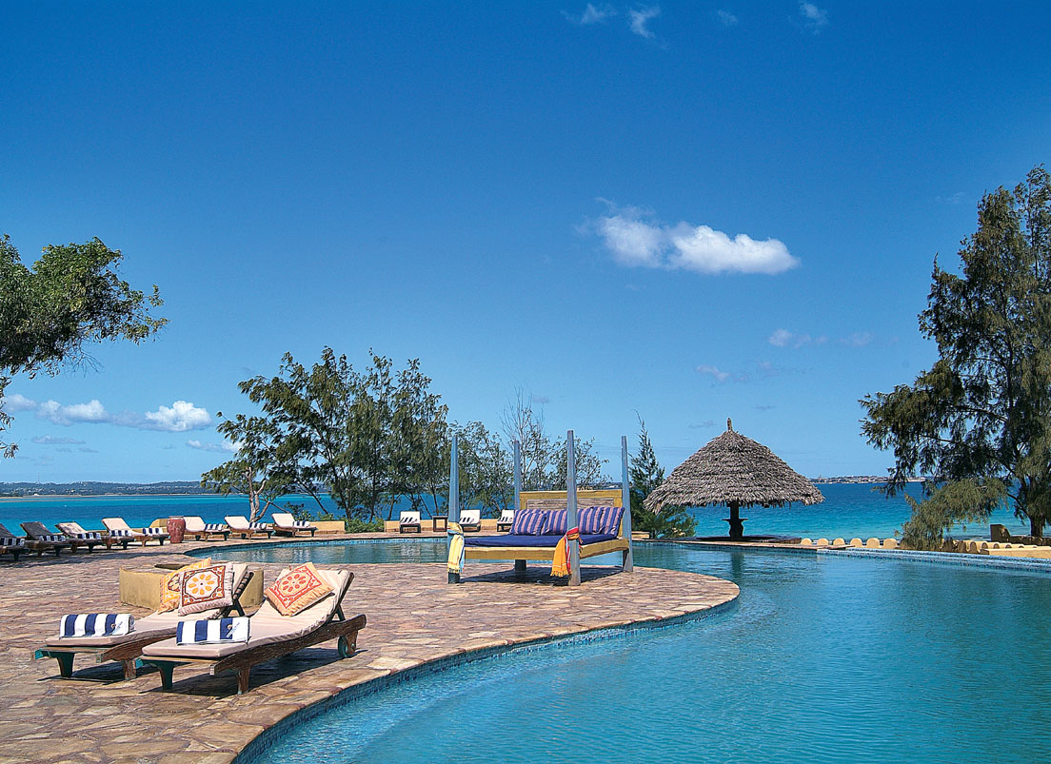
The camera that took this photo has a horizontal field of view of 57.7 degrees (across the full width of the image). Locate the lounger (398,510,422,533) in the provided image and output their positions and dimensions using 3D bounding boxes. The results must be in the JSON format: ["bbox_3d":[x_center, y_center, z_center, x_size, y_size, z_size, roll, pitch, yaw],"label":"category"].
[{"bbox_3d":[-3.727,4.552,31.036,0.665,0.714,2.100,0,-6,-6],"label":"lounger"}]

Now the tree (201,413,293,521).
[{"bbox_3d":[-10.226,3.269,35.000,3.323,4.230,3.300,-1,-6,0],"label":"tree"}]

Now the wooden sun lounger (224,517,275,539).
[{"bbox_3d":[-8.307,4.375,28.762,0.665,0.714,2.100,5,-9,-44],"label":"wooden sun lounger"}]

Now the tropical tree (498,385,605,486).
[{"bbox_3d":[1.046,2.766,35.500,3.921,5.177,3.800,-1,-6,0],"label":"tropical tree"}]

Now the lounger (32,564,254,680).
[{"bbox_3d":[-3.076,1.986,7.988,0.665,0.714,2.100,-3,-7,19],"label":"lounger"}]

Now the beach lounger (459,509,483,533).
[{"bbox_3d":[-1.757,4.567,31.457,0.665,0.714,2.100,-1,-6,-1],"label":"beach lounger"}]

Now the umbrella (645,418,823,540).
[{"bbox_3d":[5.394,2.449,24.791,4.620,3.220,4.620,-2,-6,12],"label":"umbrella"}]

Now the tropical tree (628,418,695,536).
[{"bbox_3d":[3.658,2.518,25.914,1.778,3.388,1.778,-2,-6,8],"label":"tropical tree"}]

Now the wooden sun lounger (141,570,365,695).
[{"bbox_3d":[-2.070,1.947,7.555,0.653,0.696,2.158,-3,-7,17],"label":"wooden sun lounger"}]

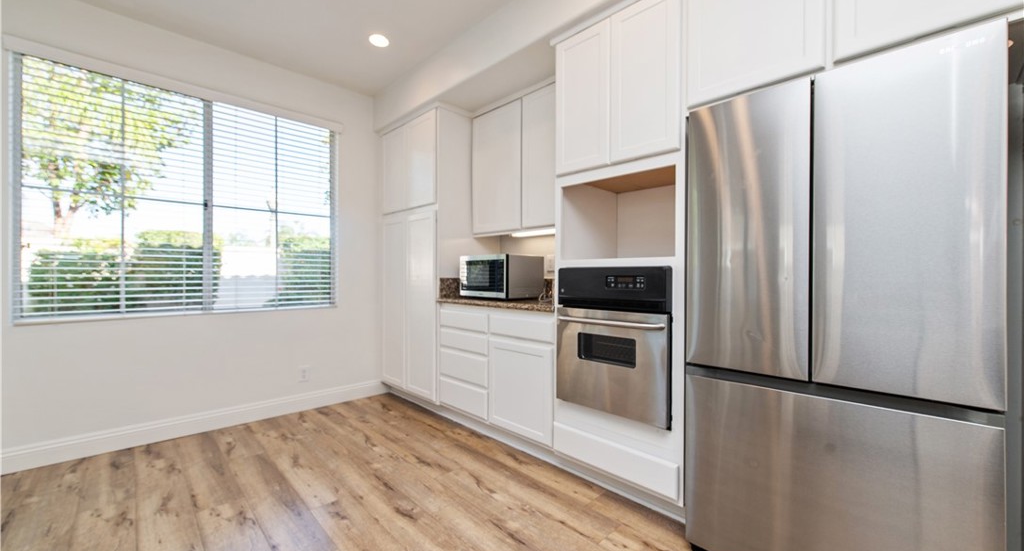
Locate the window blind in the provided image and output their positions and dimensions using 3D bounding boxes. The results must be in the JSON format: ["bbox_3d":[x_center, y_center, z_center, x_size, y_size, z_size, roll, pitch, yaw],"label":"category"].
[{"bbox_3d":[-2.108,-0.481,2.780,1.730,1.483,0.060,0,0,-45],"label":"window blind"}]

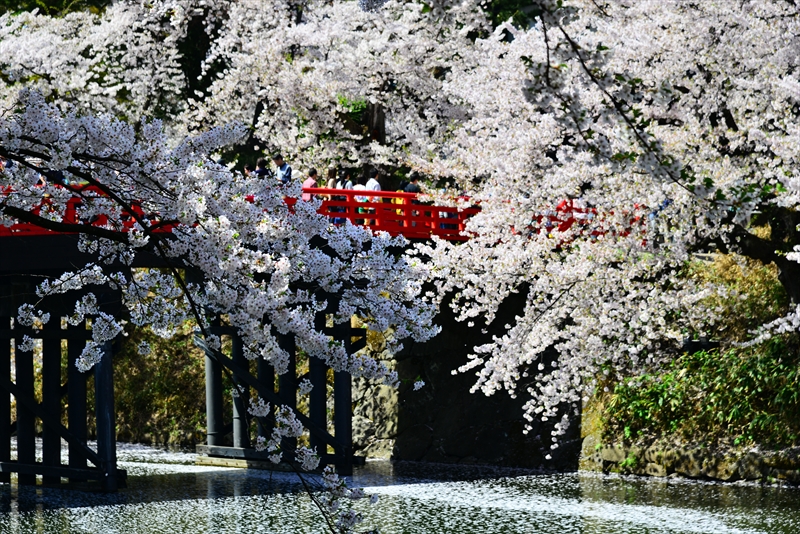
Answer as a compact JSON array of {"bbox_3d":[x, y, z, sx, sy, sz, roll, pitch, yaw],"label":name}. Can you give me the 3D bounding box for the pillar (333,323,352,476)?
[{"bbox_3d":[-1.410,3.155,66.000,0.410,4.008,0.410,-1,0,0],"label":"pillar"}]

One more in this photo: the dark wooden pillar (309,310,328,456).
[{"bbox_3d":[-2.044,3.122,66.900,0.410,3.912,0.410,0,0,0],"label":"dark wooden pillar"}]

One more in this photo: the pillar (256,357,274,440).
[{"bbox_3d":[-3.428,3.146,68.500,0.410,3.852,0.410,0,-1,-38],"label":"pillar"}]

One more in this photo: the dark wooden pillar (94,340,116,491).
[{"bbox_3d":[-6.828,3.162,61.800,0.410,4.031,0.410,-1,0,0],"label":"dark wooden pillar"}]

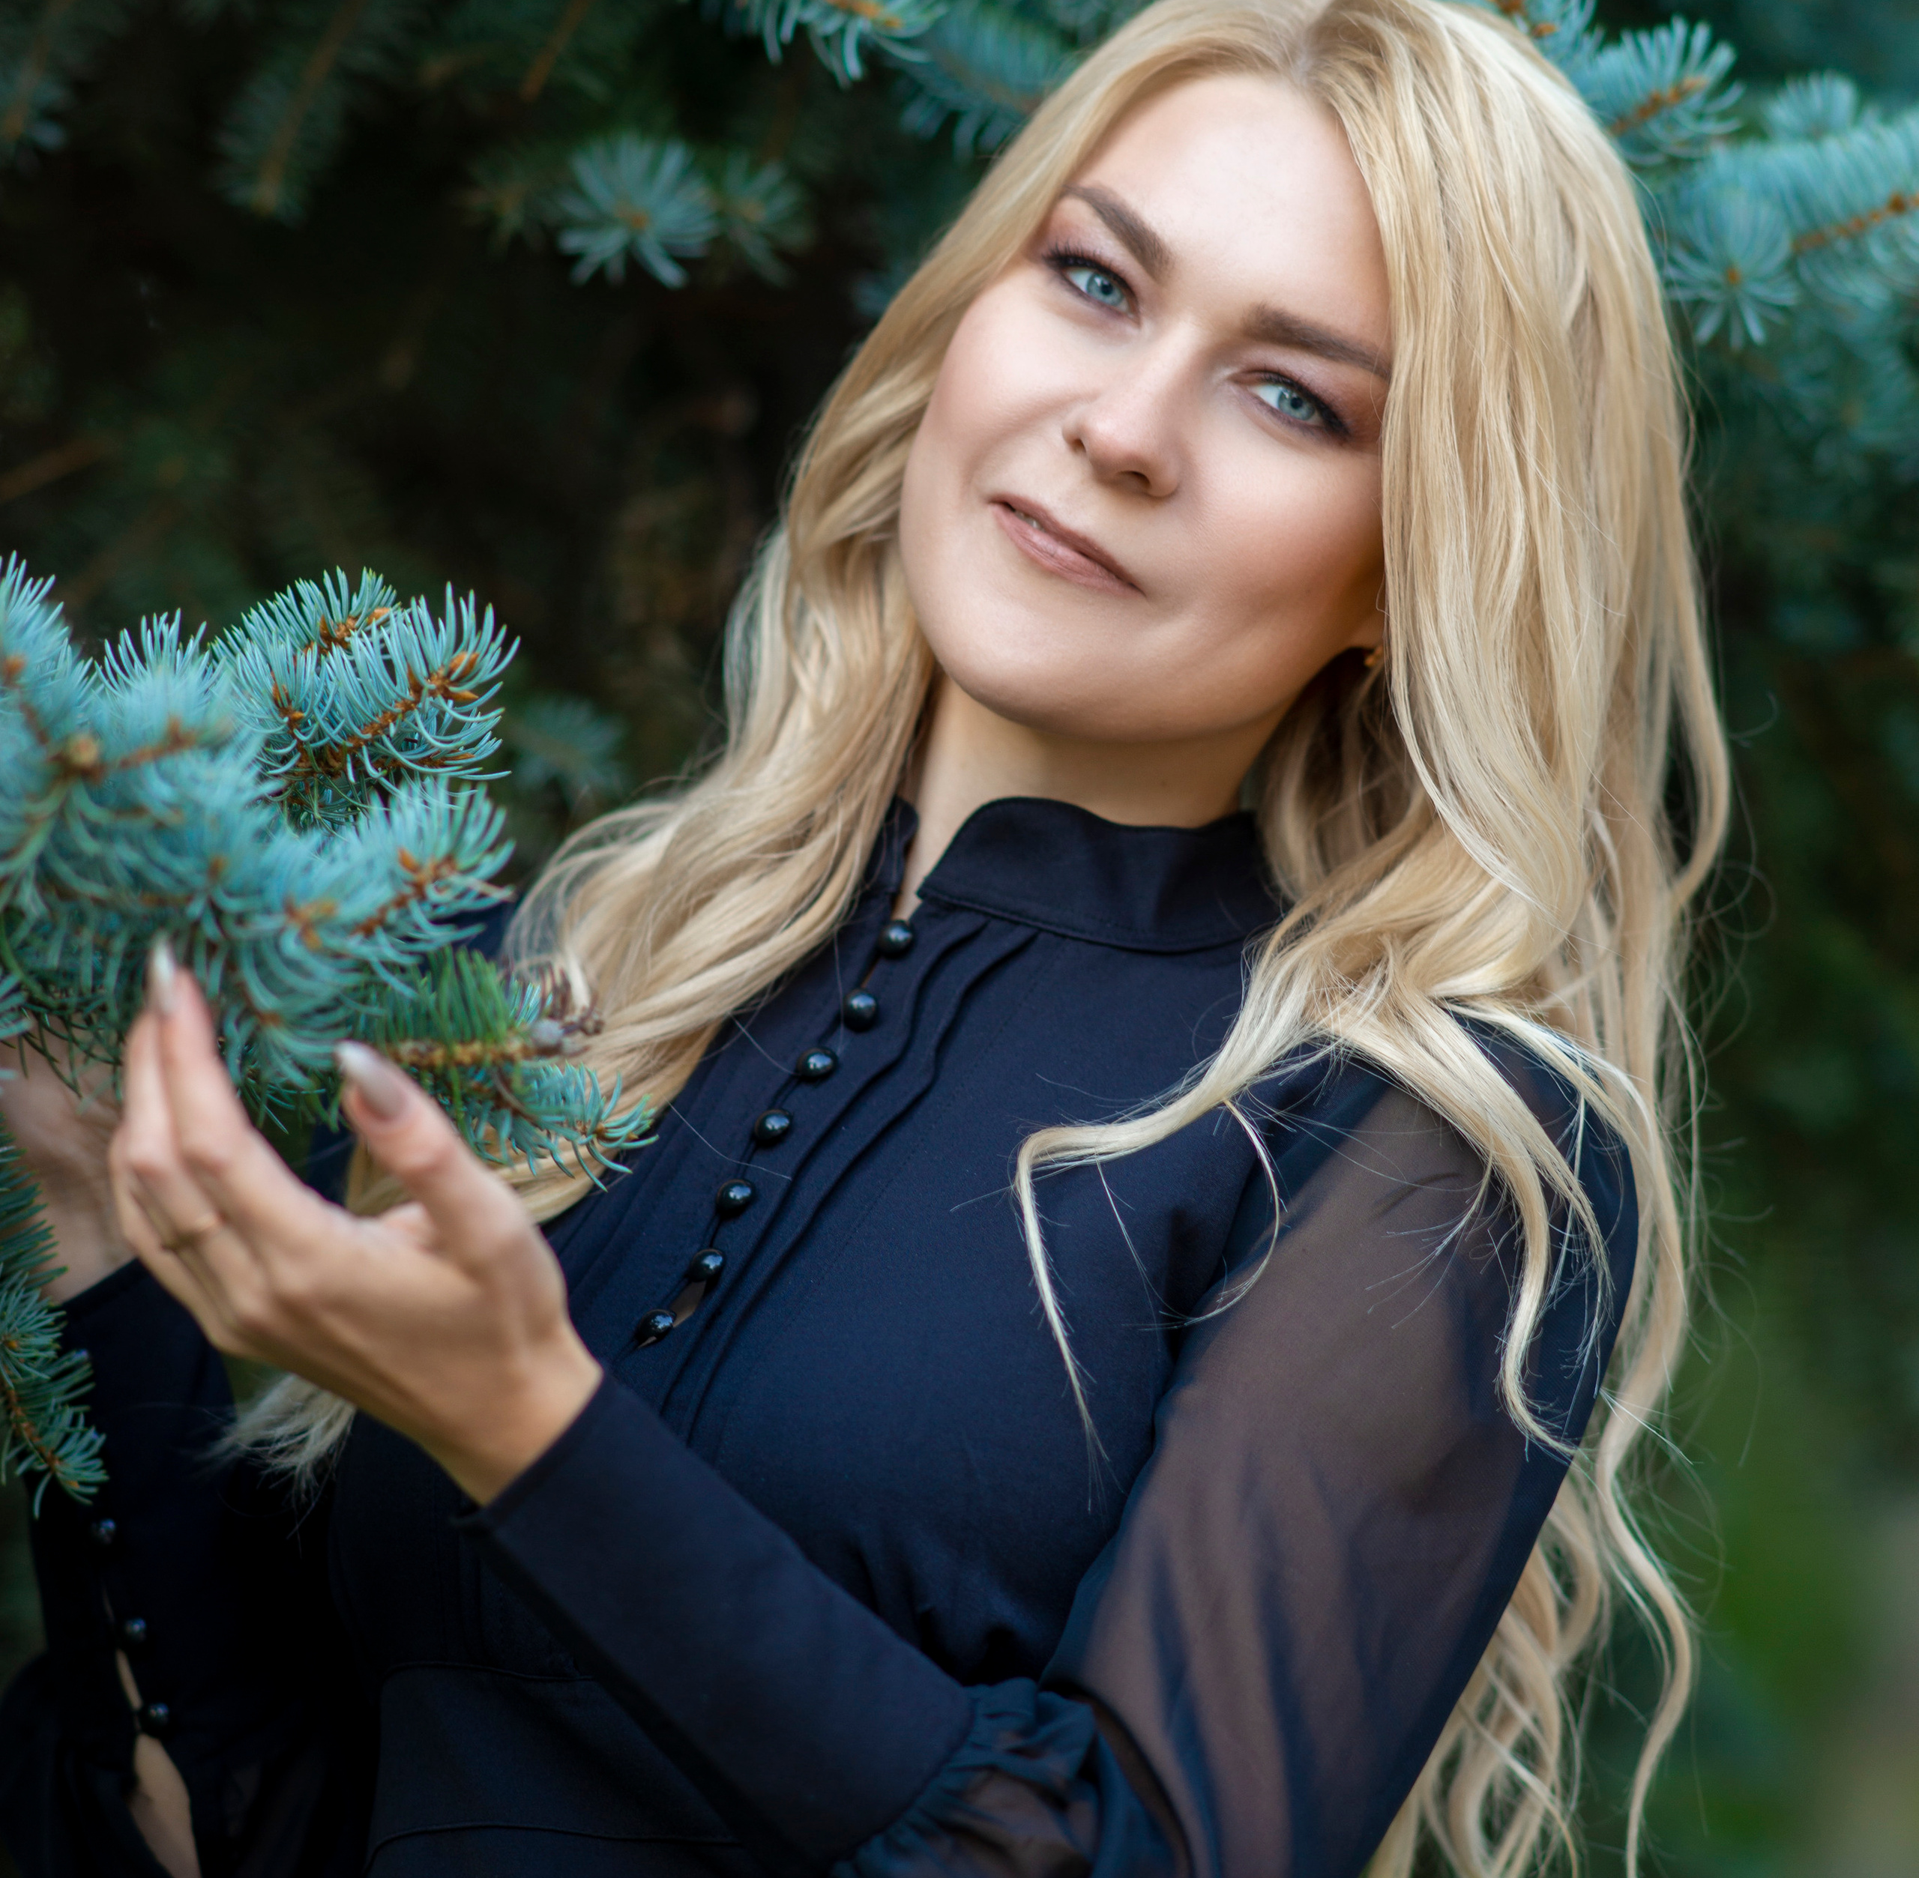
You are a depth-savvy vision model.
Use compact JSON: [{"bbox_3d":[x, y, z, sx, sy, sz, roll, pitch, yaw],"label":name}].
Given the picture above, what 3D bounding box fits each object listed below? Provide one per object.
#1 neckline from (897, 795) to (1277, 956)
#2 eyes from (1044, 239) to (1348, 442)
[{"bbox_3d":[0.034,-0.025,2.945,0.120,0.048,0.120,21,20,41],"label":"neckline"},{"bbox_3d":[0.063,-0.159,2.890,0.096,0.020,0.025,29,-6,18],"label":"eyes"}]

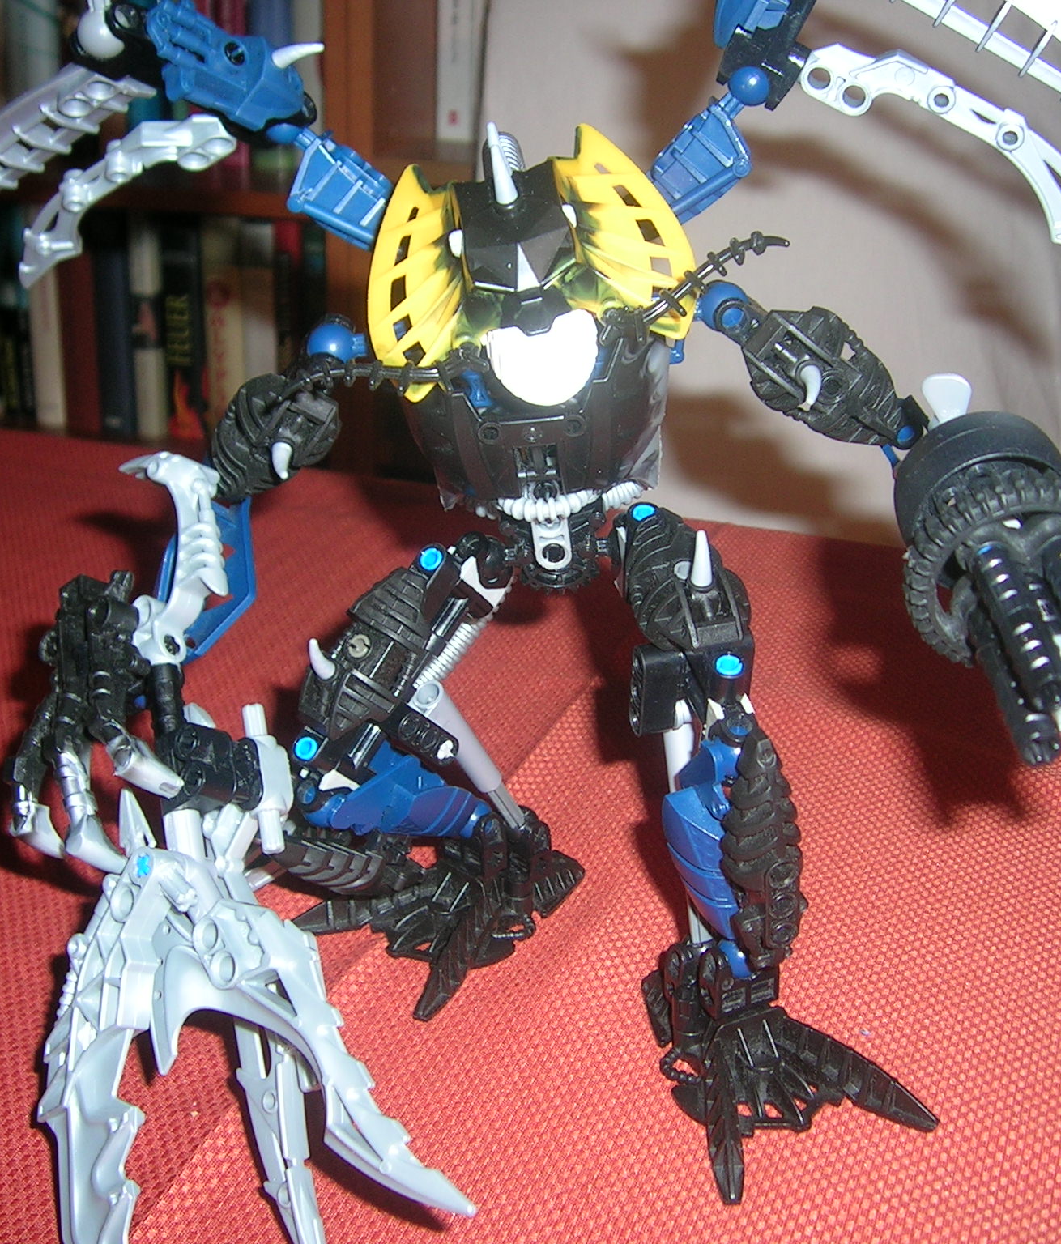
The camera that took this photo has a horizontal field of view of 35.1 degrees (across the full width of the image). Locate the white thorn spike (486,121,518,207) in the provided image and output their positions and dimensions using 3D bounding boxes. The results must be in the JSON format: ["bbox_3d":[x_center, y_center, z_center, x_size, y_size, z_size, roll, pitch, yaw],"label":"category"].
[{"bbox_3d":[-0.006,-0.093,0.342,0.005,0.018,0.006,-4,28,12],"label":"white thorn spike"}]

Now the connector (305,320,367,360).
[{"bbox_3d":[-0.045,-0.064,0.387,0.015,0.011,0.011,10,21,24],"label":"connector"}]

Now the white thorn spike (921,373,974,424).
[{"bbox_3d":[0.093,-0.049,0.373,0.011,0.016,0.006,4,19,9],"label":"white thorn spike"}]

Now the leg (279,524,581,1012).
[{"bbox_3d":[-0.025,0.034,0.417,0.060,0.104,0.075,17,24,37],"label":"leg"}]

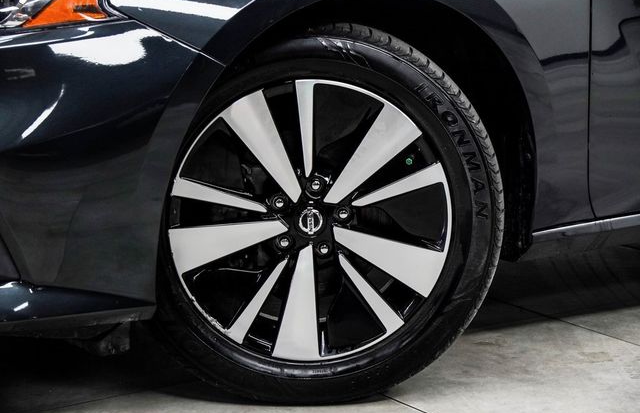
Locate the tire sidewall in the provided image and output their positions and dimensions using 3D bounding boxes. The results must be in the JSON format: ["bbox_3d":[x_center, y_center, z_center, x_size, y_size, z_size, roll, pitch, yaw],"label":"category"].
[{"bbox_3d":[-0.021,0.006,3.075,0.667,0.663,0.228,-1,8,-3],"label":"tire sidewall"}]

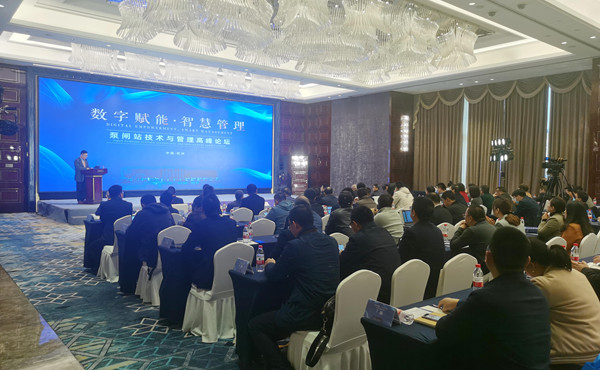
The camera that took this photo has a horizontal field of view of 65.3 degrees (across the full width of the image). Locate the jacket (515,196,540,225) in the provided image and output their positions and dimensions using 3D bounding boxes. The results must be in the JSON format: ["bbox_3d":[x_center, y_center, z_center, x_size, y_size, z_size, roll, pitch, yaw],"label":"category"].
[{"bbox_3d":[4.166,0.558,8.686,0.540,0.680,0.500,-1,3,-38],"label":"jacket"}]

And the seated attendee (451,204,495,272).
[{"bbox_3d":[1.753,0.840,4.820,0.550,1.240,0.820,-1,2,-39],"label":"seated attendee"}]

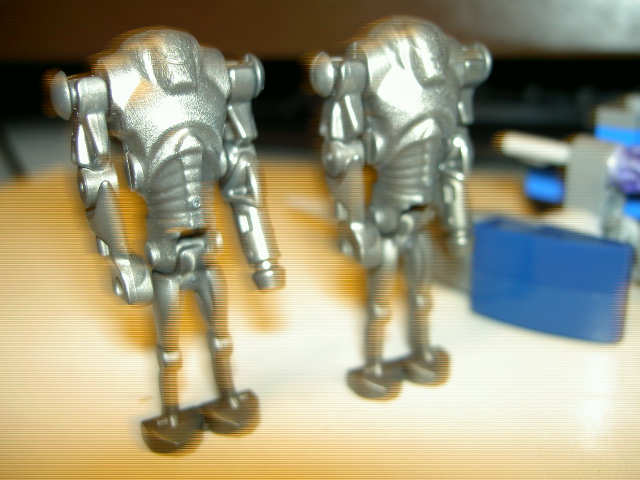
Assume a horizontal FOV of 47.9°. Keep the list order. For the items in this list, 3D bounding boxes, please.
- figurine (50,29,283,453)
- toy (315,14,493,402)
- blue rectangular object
[{"bbox_3d":[-0.016,0.001,0.085,0.025,0.050,0.015,-11,18,-25],"label":"figurine"},{"bbox_3d":[0.011,-0.003,0.095,0.025,0.050,0.015,-9,17,-20],"label":"toy"},{"bbox_3d":[0.036,0.007,0.117,0.025,0.016,0.008,12,22,42],"label":"blue rectangular object"}]

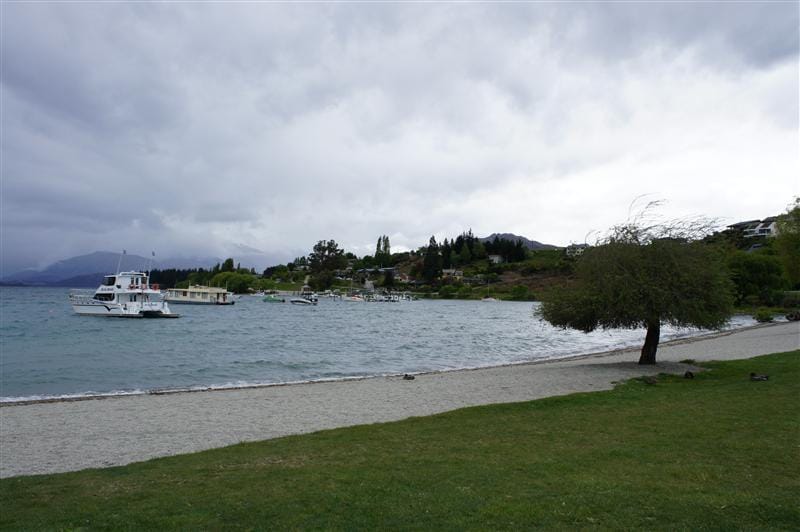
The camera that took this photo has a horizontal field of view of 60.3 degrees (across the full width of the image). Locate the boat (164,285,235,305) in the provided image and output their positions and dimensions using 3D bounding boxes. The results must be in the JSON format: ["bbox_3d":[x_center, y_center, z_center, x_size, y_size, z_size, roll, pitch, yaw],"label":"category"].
[{"bbox_3d":[-41.040,5.940,139.620,14.500,3.600,4.870,0,-2,25],"label":"boat"}]

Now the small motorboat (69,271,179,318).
[{"bbox_3d":[-33.320,3.320,82.530,13.500,5.100,6.060,-1,-2,35],"label":"small motorboat"}]

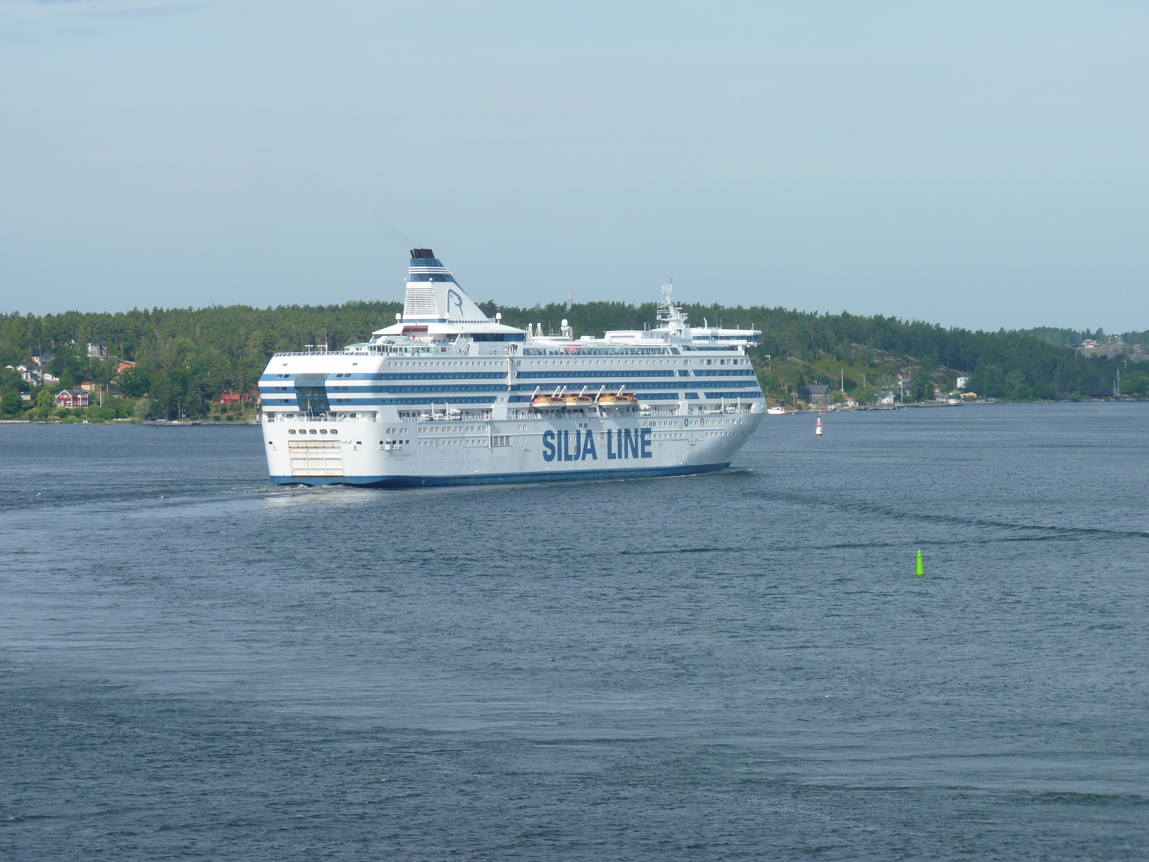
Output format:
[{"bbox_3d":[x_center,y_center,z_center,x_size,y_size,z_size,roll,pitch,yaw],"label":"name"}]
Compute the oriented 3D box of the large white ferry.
[{"bbox_3d":[-4.350,-14.900,1259.140,32.500,51.300,203.000,0,1,30],"label":"large white ferry"}]

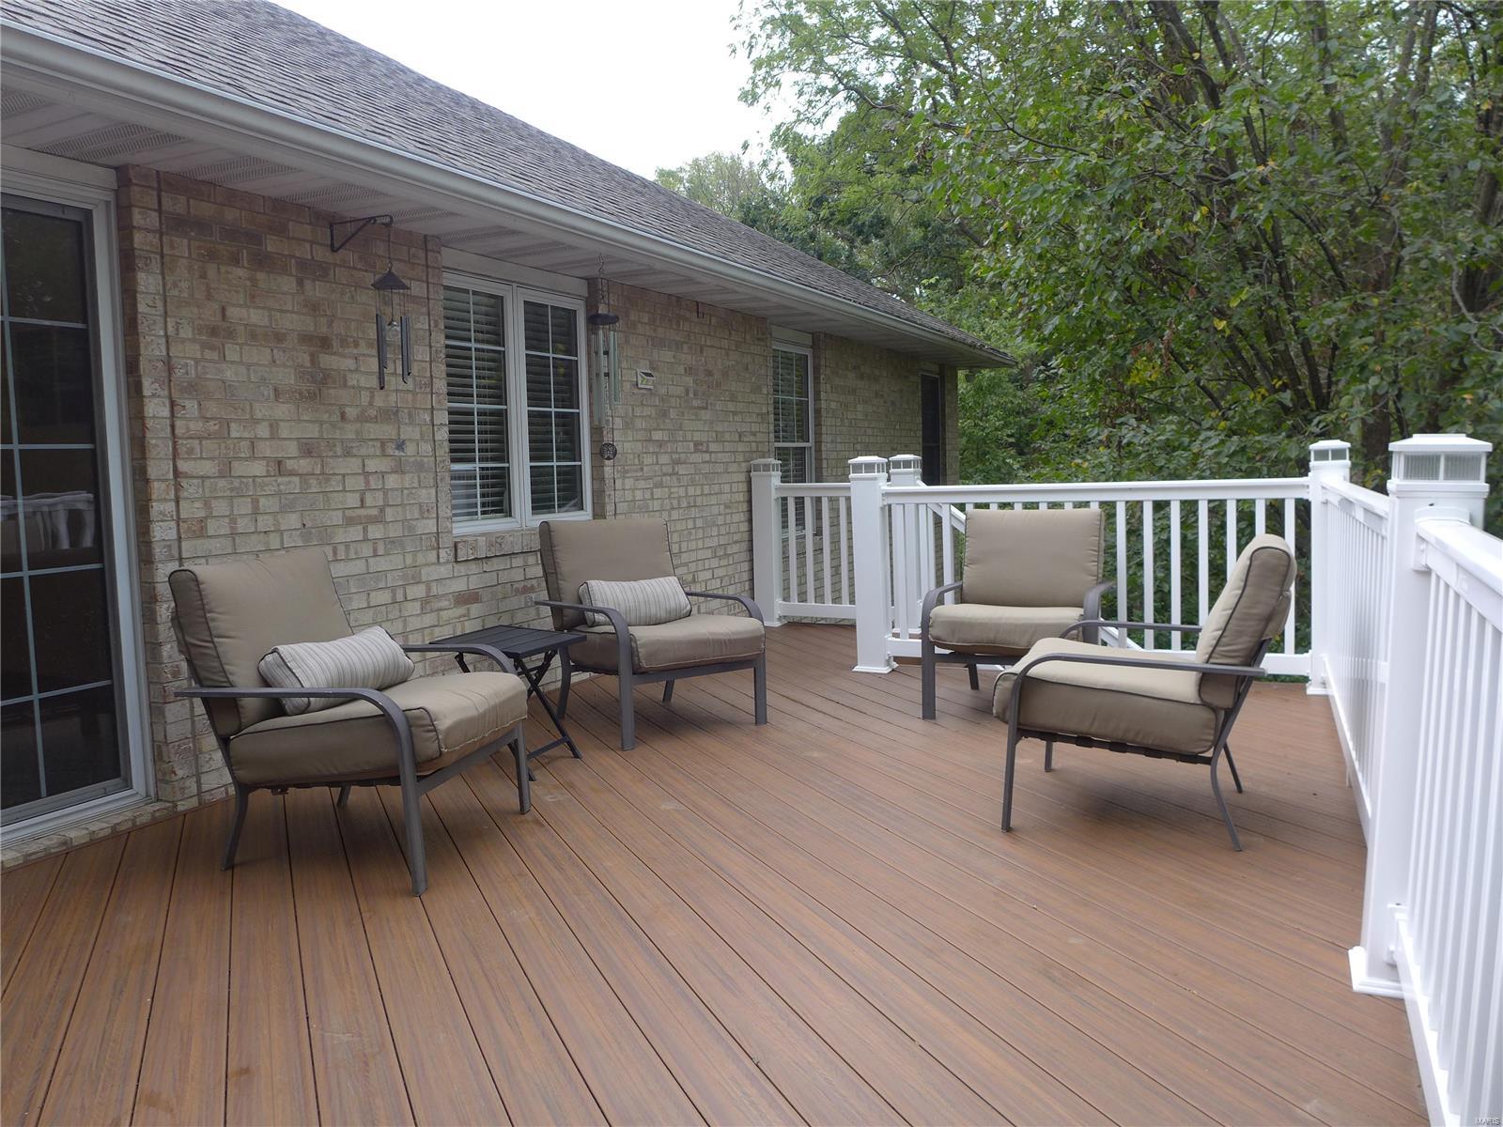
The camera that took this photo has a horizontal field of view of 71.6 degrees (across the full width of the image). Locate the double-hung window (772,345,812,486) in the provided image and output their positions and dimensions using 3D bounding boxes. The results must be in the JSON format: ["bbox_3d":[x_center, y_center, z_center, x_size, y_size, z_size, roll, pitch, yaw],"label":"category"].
[{"bbox_3d":[0.264,-0.940,8.052,0.100,1.450,0.880,3,7,26],"label":"double-hung window"}]

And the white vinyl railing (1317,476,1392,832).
[{"bbox_3d":[2.138,0.221,3.660,0.090,0.945,2.960,3,7,26],"label":"white vinyl railing"}]

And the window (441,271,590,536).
[{"bbox_3d":[-1.178,-0.771,5.168,0.100,1.192,1.180,3,7,26],"label":"window"}]

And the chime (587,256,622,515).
[{"bbox_3d":[-0.705,-0.891,4.967,0.154,1.135,0.154,0,6,0],"label":"chime"}]

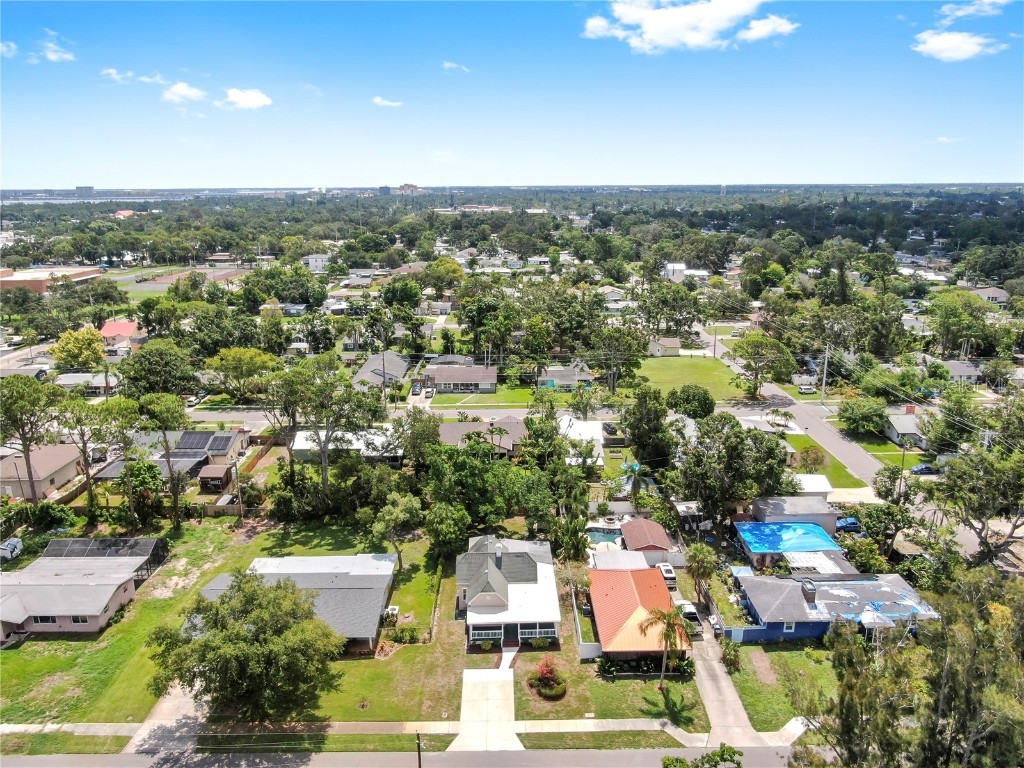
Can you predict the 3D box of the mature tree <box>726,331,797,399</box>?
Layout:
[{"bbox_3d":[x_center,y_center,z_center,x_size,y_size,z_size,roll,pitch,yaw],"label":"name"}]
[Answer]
[{"bbox_3d":[57.781,-4.336,164.608,16.000,16.000,15.000,0,16,0],"label":"mature tree"}]

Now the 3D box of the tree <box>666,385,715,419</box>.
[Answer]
[{"bbox_3d":[37.160,4.520,146.880,9.900,8.300,9.300,0,16,0],"label":"tree"}]

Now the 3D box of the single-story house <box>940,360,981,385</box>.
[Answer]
[{"bbox_3d":[111.090,-3.450,180.210,10.500,4.700,11.500,0,16,0],"label":"single-story house"}]

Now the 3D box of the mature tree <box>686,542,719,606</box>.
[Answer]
[{"bbox_3d":[22.530,22.540,84.070,3.700,7.800,3.700,0,16,0],"label":"mature tree"}]

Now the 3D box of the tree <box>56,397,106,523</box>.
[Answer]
[{"bbox_3d":[-63.050,11.364,104.051,7.300,19.500,7.000,0,16,0],"label":"tree"}]

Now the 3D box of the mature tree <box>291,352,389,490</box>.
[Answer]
[{"bbox_3d":[-27.570,6.778,112.988,15.000,23.200,13.500,0,16,0],"label":"mature tree"}]

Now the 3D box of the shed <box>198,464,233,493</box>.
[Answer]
[{"bbox_3d":[-50.091,15.853,120.214,4.300,3.400,4.200,-1,16,-1],"label":"shed"}]

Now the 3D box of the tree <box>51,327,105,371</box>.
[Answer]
[{"bbox_3d":[-117.880,-9.410,193.080,12.500,12.000,12.300,0,16,0],"label":"tree"}]

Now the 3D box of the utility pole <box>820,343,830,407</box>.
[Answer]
[{"bbox_3d":[72.206,-2.601,163.318,0.500,14.100,0.500,-1,16,-1],"label":"utility pole"}]

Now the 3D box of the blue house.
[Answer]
[{"bbox_3d":[37.474,24.992,82.755,20.300,4.800,10.200,-1,16,-1],"label":"blue house"}]

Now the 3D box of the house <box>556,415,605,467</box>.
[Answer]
[{"bbox_3d":[13.077,11.008,133.934,8.800,4.500,24.000,-1,16,-1],"label":"house"}]

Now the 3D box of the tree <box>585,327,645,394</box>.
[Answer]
[{"bbox_3d":[24.575,-5.576,168.269,14.300,16.700,13.500,0,16,0],"label":"tree"}]

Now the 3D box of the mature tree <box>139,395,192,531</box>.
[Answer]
[{"bbox_3d":[-50.071,11.496,104.044,7.500,20.500,7.500,-1,16,-1],"label":"mature tree"}]

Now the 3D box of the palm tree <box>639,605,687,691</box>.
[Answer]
[{"bbox_3d":[15.085,26.581,70.384,4.500,8.700,4.500,-1,16,-1],"label":"palm tree"}]

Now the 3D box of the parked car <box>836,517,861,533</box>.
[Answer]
[{"bbox_3d":[48.443,20.487,103.114,4.400,1.470,1.800,0,16,0],"label":"parked car"}]

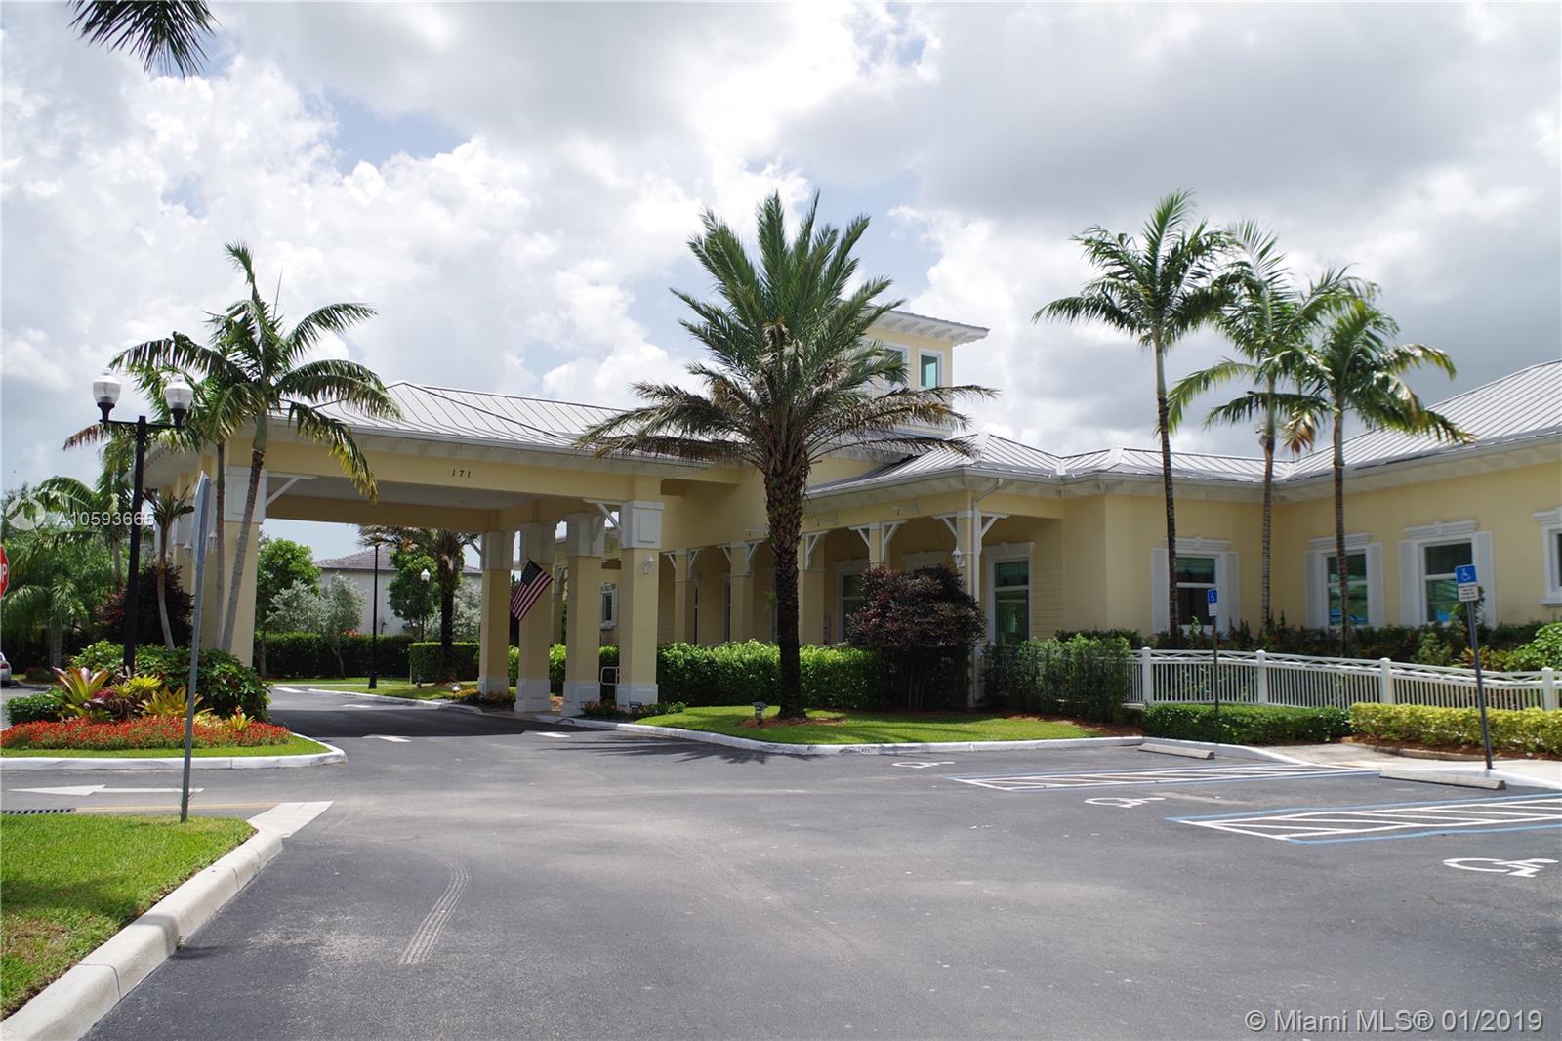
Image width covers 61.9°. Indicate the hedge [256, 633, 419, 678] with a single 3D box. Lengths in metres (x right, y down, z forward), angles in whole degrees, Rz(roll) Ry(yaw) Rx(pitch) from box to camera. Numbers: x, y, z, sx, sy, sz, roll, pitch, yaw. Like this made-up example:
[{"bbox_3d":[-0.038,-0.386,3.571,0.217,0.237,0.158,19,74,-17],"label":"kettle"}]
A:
[{"bbox_3d":[-22.153,6.770,64.627,8.300,2.200,1.300,4,-7,-31],"label":"hedge"}]

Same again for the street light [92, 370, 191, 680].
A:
[{"bbox_3d":[-10.235,0.527,20.847,1.450,5.950,0.450,2,-6,-17],"label":"street light"}]

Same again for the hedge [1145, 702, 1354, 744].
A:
[{"bbox_3d":[8.625,3.772,24.299,3.300,0.620,1.800,4,-7,-31],"label":"hedge"}]

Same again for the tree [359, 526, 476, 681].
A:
[{"bbox_3d":[-13.128,1.629,50.085,7.200,9.300,7.000,0,-6,0],"label":"tree"}]

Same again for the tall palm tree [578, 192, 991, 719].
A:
[{"bbox_3d":[0.064,-1.371,27.485,8.600,11.100,8.400,0,-6,0],"label":"tall palm tree"}]

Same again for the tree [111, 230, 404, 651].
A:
[{"bbox_3d":[-9.590,-0.629,23.480,5.100,8.800,4.800,0,-6,0],"label":"tree"}]

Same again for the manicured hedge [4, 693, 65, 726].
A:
[{"bbox_3d":[-13.703,3.542,24.052,1.200,0.550,0.750,0,-6,0],"label":"manicured hedge"}]

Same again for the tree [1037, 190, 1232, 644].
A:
[{"bbox_3d":[7.537,-1.348,27.288,4.200,10.800,4.100,0,-6,0],"label":"tree"}]

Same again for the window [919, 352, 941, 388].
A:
[{"bbox_3d":[4.977,-5.015,43.500,0.980,1.280,0.150,4,-7,-31],"label":"window"}]

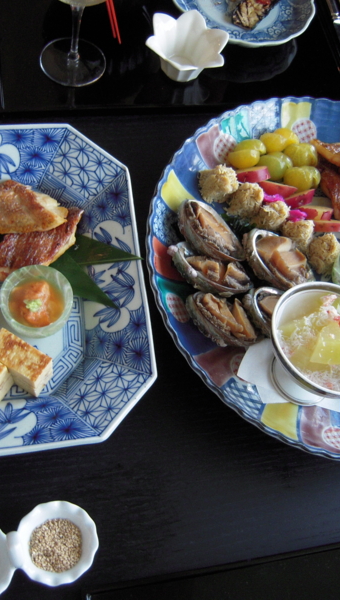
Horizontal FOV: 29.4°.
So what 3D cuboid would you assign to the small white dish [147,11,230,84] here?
[{"bbox_3d":[0.017,-0.290,0.763,0.102,0.043,0.098,0,65,-13],"label":"small white dish"}]

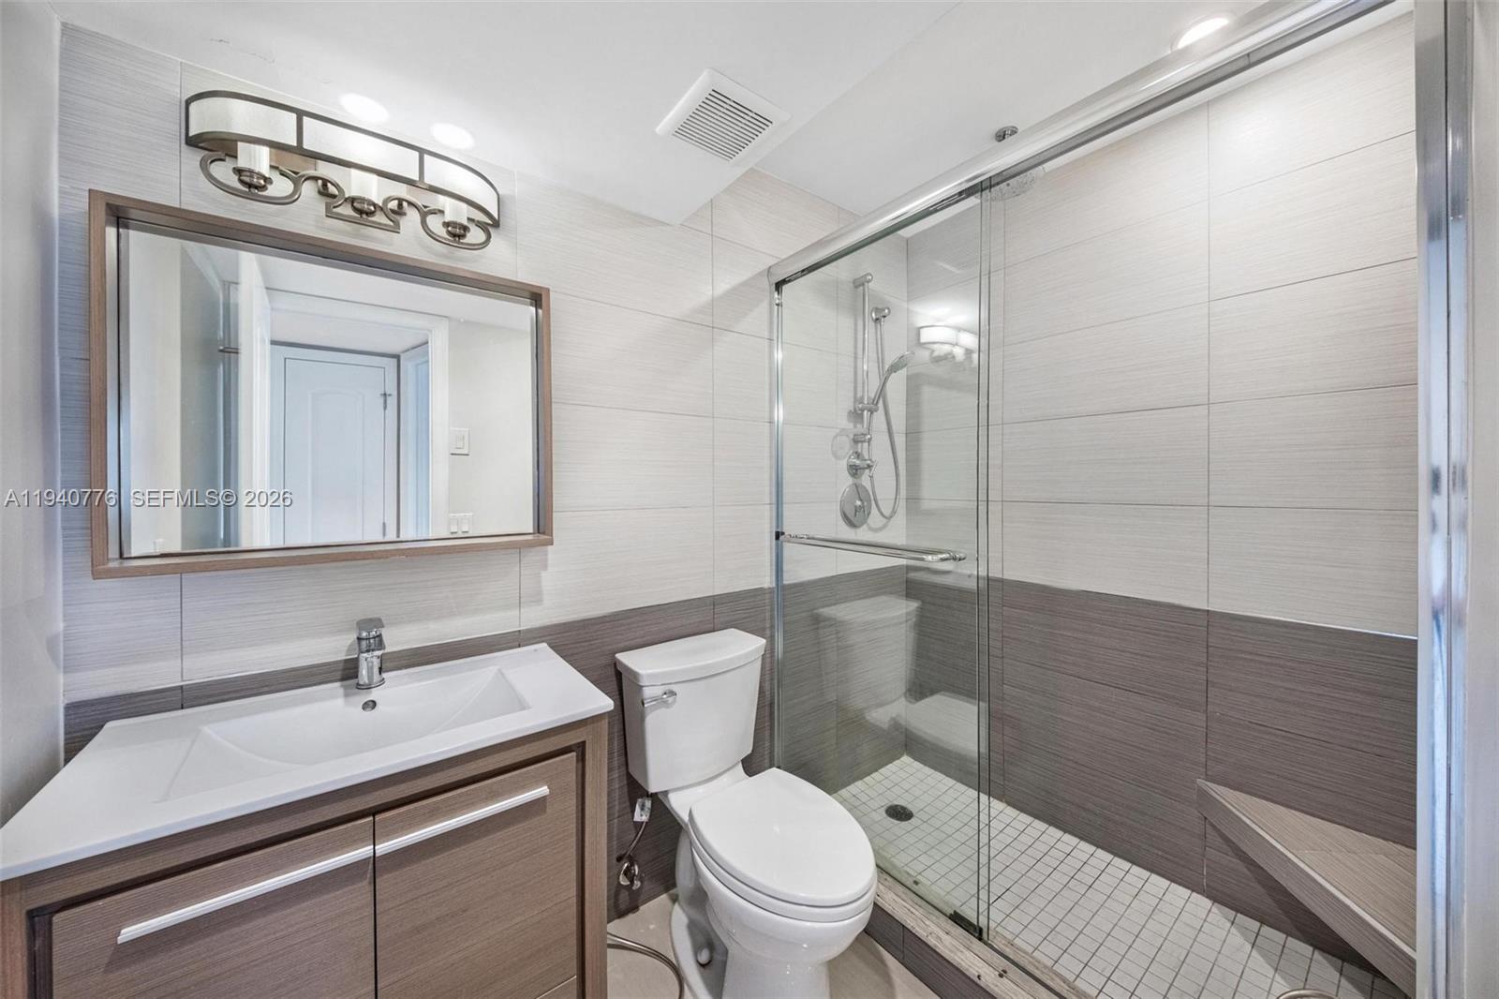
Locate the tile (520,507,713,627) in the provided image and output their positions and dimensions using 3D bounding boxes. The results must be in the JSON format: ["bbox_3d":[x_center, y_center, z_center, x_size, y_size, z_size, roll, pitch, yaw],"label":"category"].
[{"bbox_3d":[-0.366,0.188,1.522,0.611,0.305,0.010,-1,2,-37],"label":"tile"}]

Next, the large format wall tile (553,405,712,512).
[{"bbox_3d":[-0.368,-0.117,1.515,0.611,0.305,0.010,-1,2,-37],"label":"large format wall tile"}]

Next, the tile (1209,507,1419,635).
[{"bbox_3d":[1.506,0.178,1.342,0.010,0.305,0.417,-1,2,-37],"label":"tile"}]

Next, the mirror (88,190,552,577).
[{"bbox_3d":[-0.838,-0.203,1.103,0.757,0.667,0.074,-1,2,-37],"label":"mirror"}]

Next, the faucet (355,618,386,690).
[{"bbox_3d":[-0.799,0.334,1.055,0.050,0.150,0.145,-1,2,-37],"label":"faucet"}]

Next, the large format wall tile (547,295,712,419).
[{"bbox_3d":[-0.369,-0.422,1.508,0.611,0.305,0.010,-1,2,-37],"label":"large format wall tile"}]

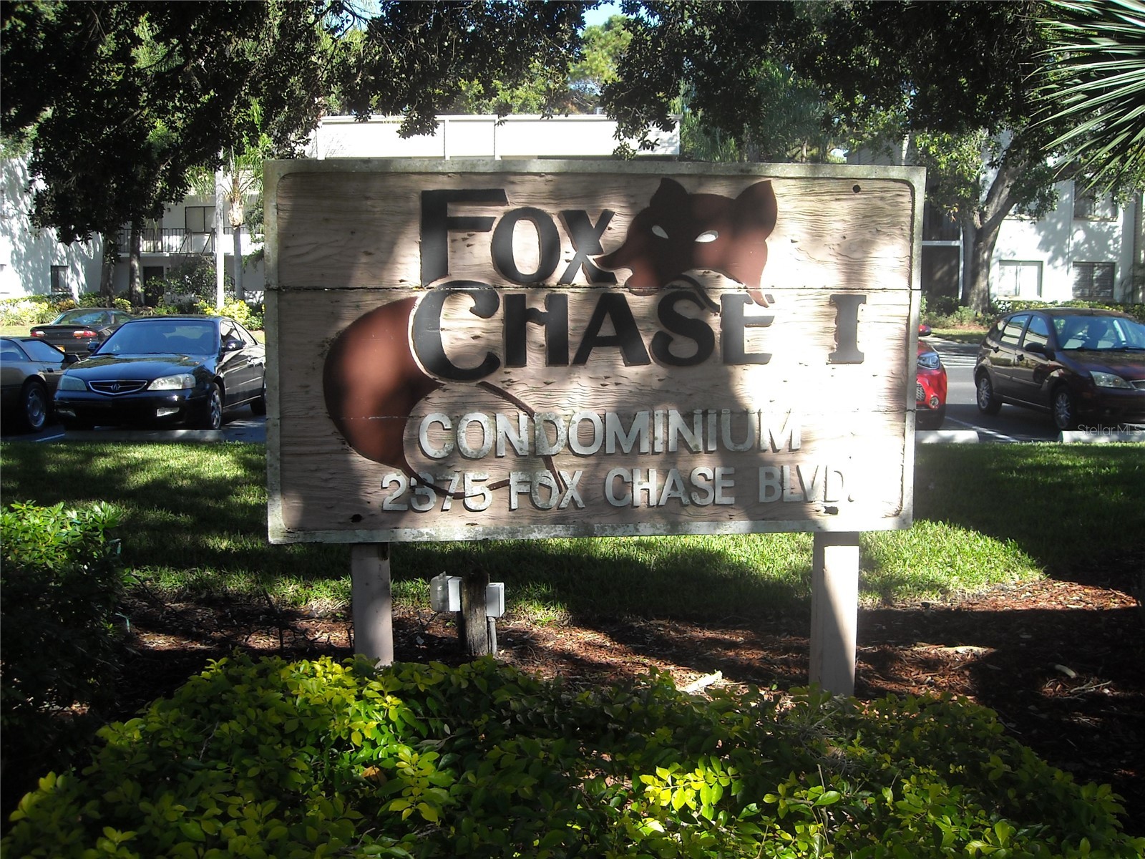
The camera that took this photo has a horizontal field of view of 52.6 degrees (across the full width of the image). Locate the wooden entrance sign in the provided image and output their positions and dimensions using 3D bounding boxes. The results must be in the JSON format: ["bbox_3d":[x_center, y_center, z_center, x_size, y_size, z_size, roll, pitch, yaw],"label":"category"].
[{"bbox_3d":[0.101,0.050,4.425,2.460,2.076,0.180,-1,6,-6],"label":"wooden entrance sign"}]

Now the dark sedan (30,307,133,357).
[{"bbox_3d":[-11.939,-2.382,29.560,1.800,1.360,4.700,0,6,2],"label":"dark sedan"}]

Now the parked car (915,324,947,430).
[{"bbox_3d":[3.349,-0.848,14.765,1.800,1.590,4.140,0,6,-1],"label":"parked car"}]

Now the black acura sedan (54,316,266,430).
[{"bbox_3d":[-5.107,-0.788,15.222,1.800,1.410,4.840,0,6,-1],"label":"black acura sedan"}]

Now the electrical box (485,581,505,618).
[{"bbox_3d":[-0.325,0.724,4.920,0.066,0.128,0.070,1,6,10],"label":"electrical box"}]

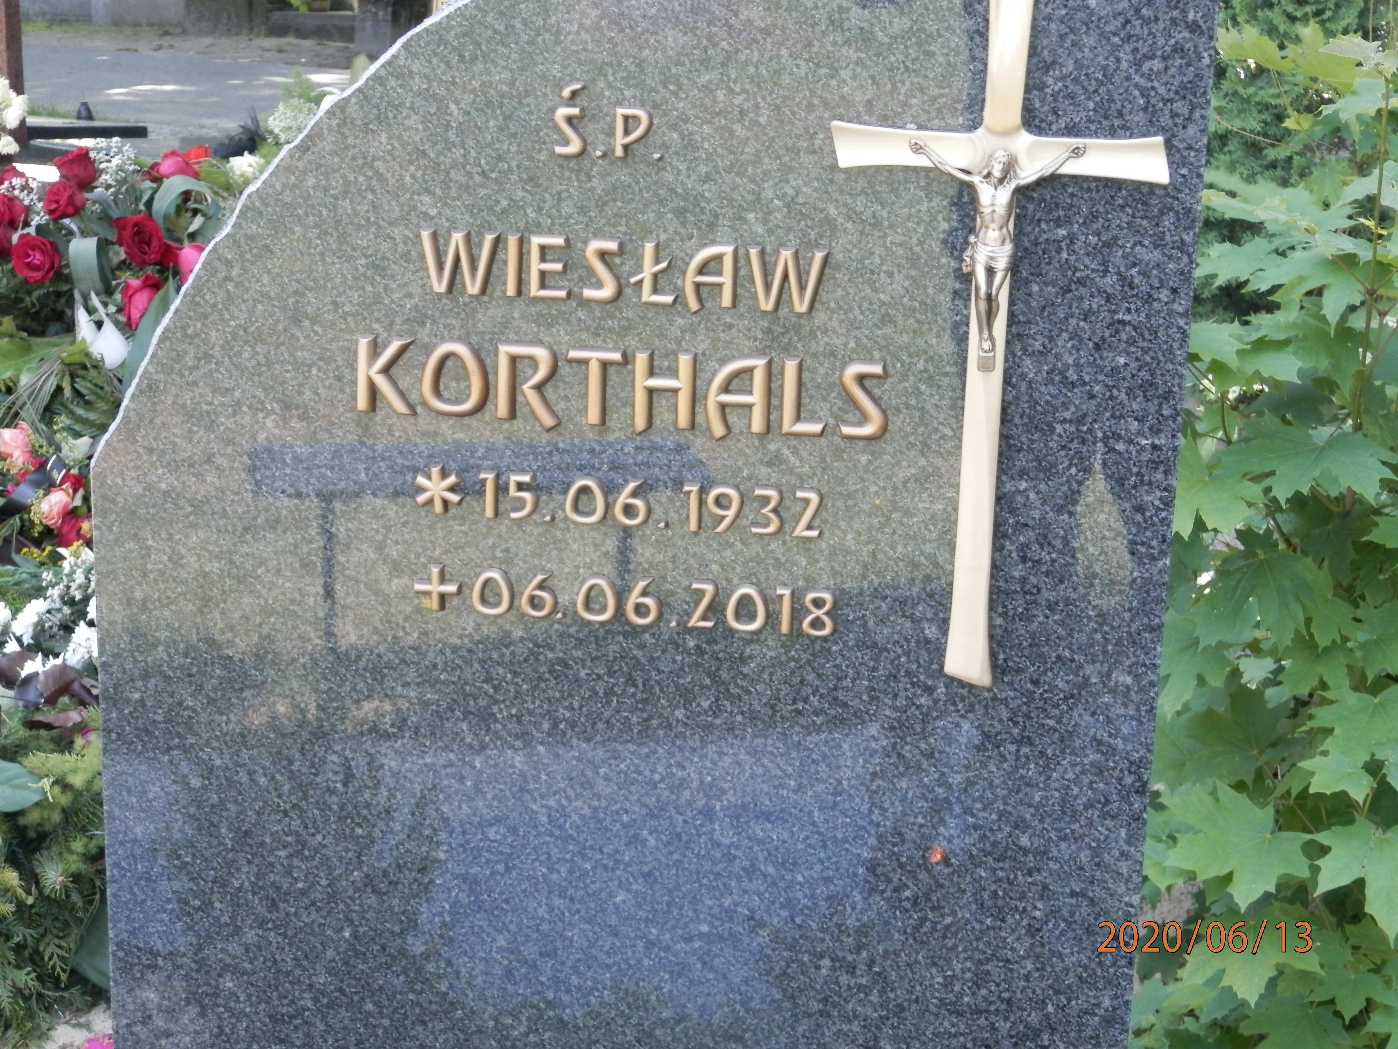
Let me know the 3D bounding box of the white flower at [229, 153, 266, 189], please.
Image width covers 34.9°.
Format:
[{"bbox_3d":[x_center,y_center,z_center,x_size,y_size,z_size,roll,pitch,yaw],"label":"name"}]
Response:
[{"bbox_3d":[-0.661,-0.519,3.250,0.056,0.054,0.052,0,17,-6],"label":"white flower"}]

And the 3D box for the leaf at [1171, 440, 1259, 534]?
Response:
[{"bbox_3d":[0.395,-0.028,1.720,0.087,0.076,0.040,5,17,9],"label":"leaf"}]

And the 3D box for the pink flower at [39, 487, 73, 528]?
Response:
[{"bbox_3d":[-0.825,-0.022,2.850,0.043,0.053,0.045,2,17,0],"label":"pink flower"}]

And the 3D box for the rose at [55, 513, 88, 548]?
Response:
[{"bbox_3d":[-0.802,0.008,2.850,0.046,0.046,0.043,-2,17,-11],"label":"rose"}]

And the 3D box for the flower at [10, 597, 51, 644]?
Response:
[{"bbox_3d":[-0.832,0.120,2.770,0.051,0.058,0.048,0,17,-6],"label":"flower"}]

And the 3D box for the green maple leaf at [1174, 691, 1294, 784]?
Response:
[{"bbox_3d":[0.445,0.178,1.850,0.097,0.080,0.040,5,17,9],"label":"green maple leaf"}]

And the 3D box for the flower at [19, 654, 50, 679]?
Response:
[{"bbox_3d":[-0.816,0.178,2.730,0.044,0.040,0.043,0,17,-6],"label":"flower"}]

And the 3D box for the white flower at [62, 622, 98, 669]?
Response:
[{"bbox_3d":[-0.761,0.149,2.750,0.055,0.056,0.048,-2,17,-11],"label":"white flower"}]

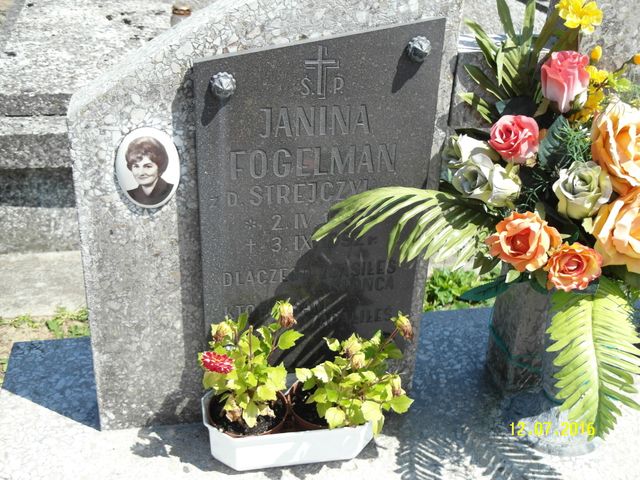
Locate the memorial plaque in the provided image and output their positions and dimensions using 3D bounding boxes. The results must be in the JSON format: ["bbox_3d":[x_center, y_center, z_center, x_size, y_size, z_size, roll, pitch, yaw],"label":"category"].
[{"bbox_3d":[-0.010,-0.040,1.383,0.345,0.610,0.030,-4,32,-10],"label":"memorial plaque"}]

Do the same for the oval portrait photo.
[{"bbox_3d":[-0.246,-0.103,1.301,0.092,0.128,0.012,-4,32,-10],"label":"oval portrait photo"}]

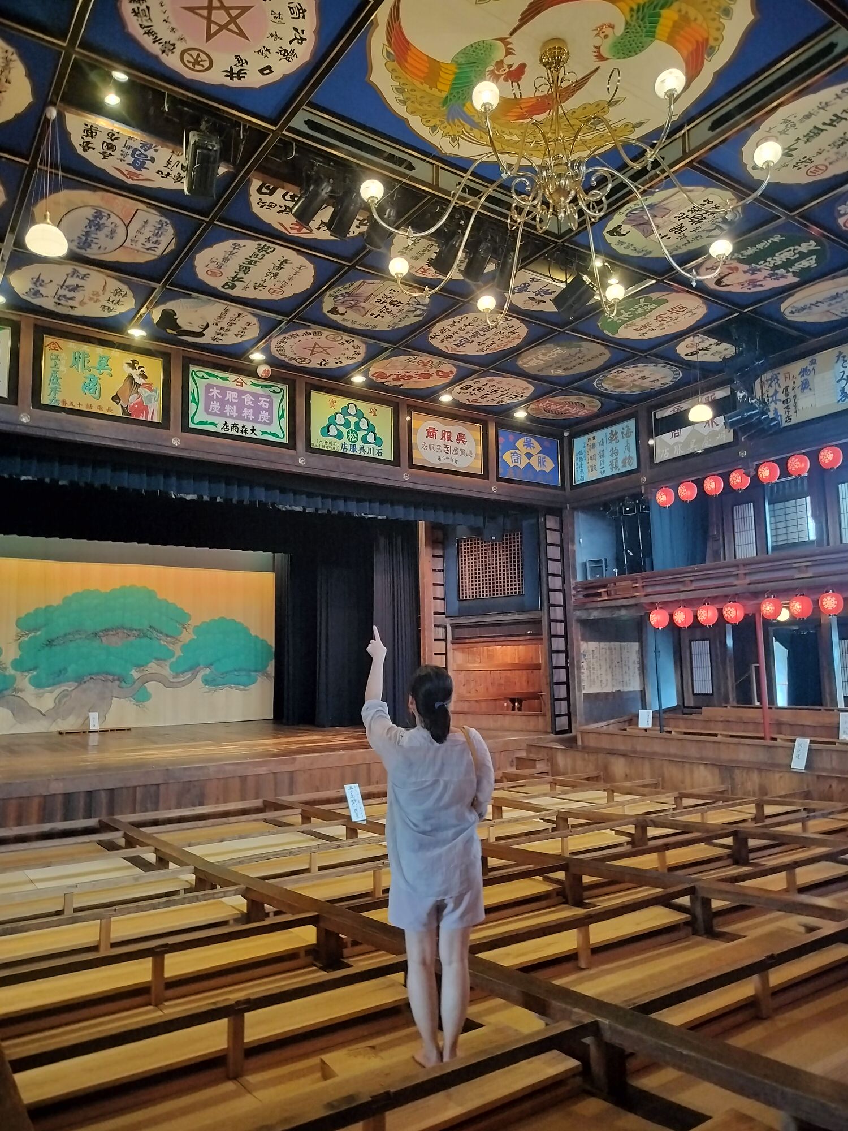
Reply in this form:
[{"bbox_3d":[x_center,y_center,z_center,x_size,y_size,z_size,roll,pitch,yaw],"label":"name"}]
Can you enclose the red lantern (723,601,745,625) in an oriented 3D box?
[{"bbox_3d":[4.464,0.674,11.288,0.285,0.335,0.285,7,-10,-43],"label":"red lantern"}]

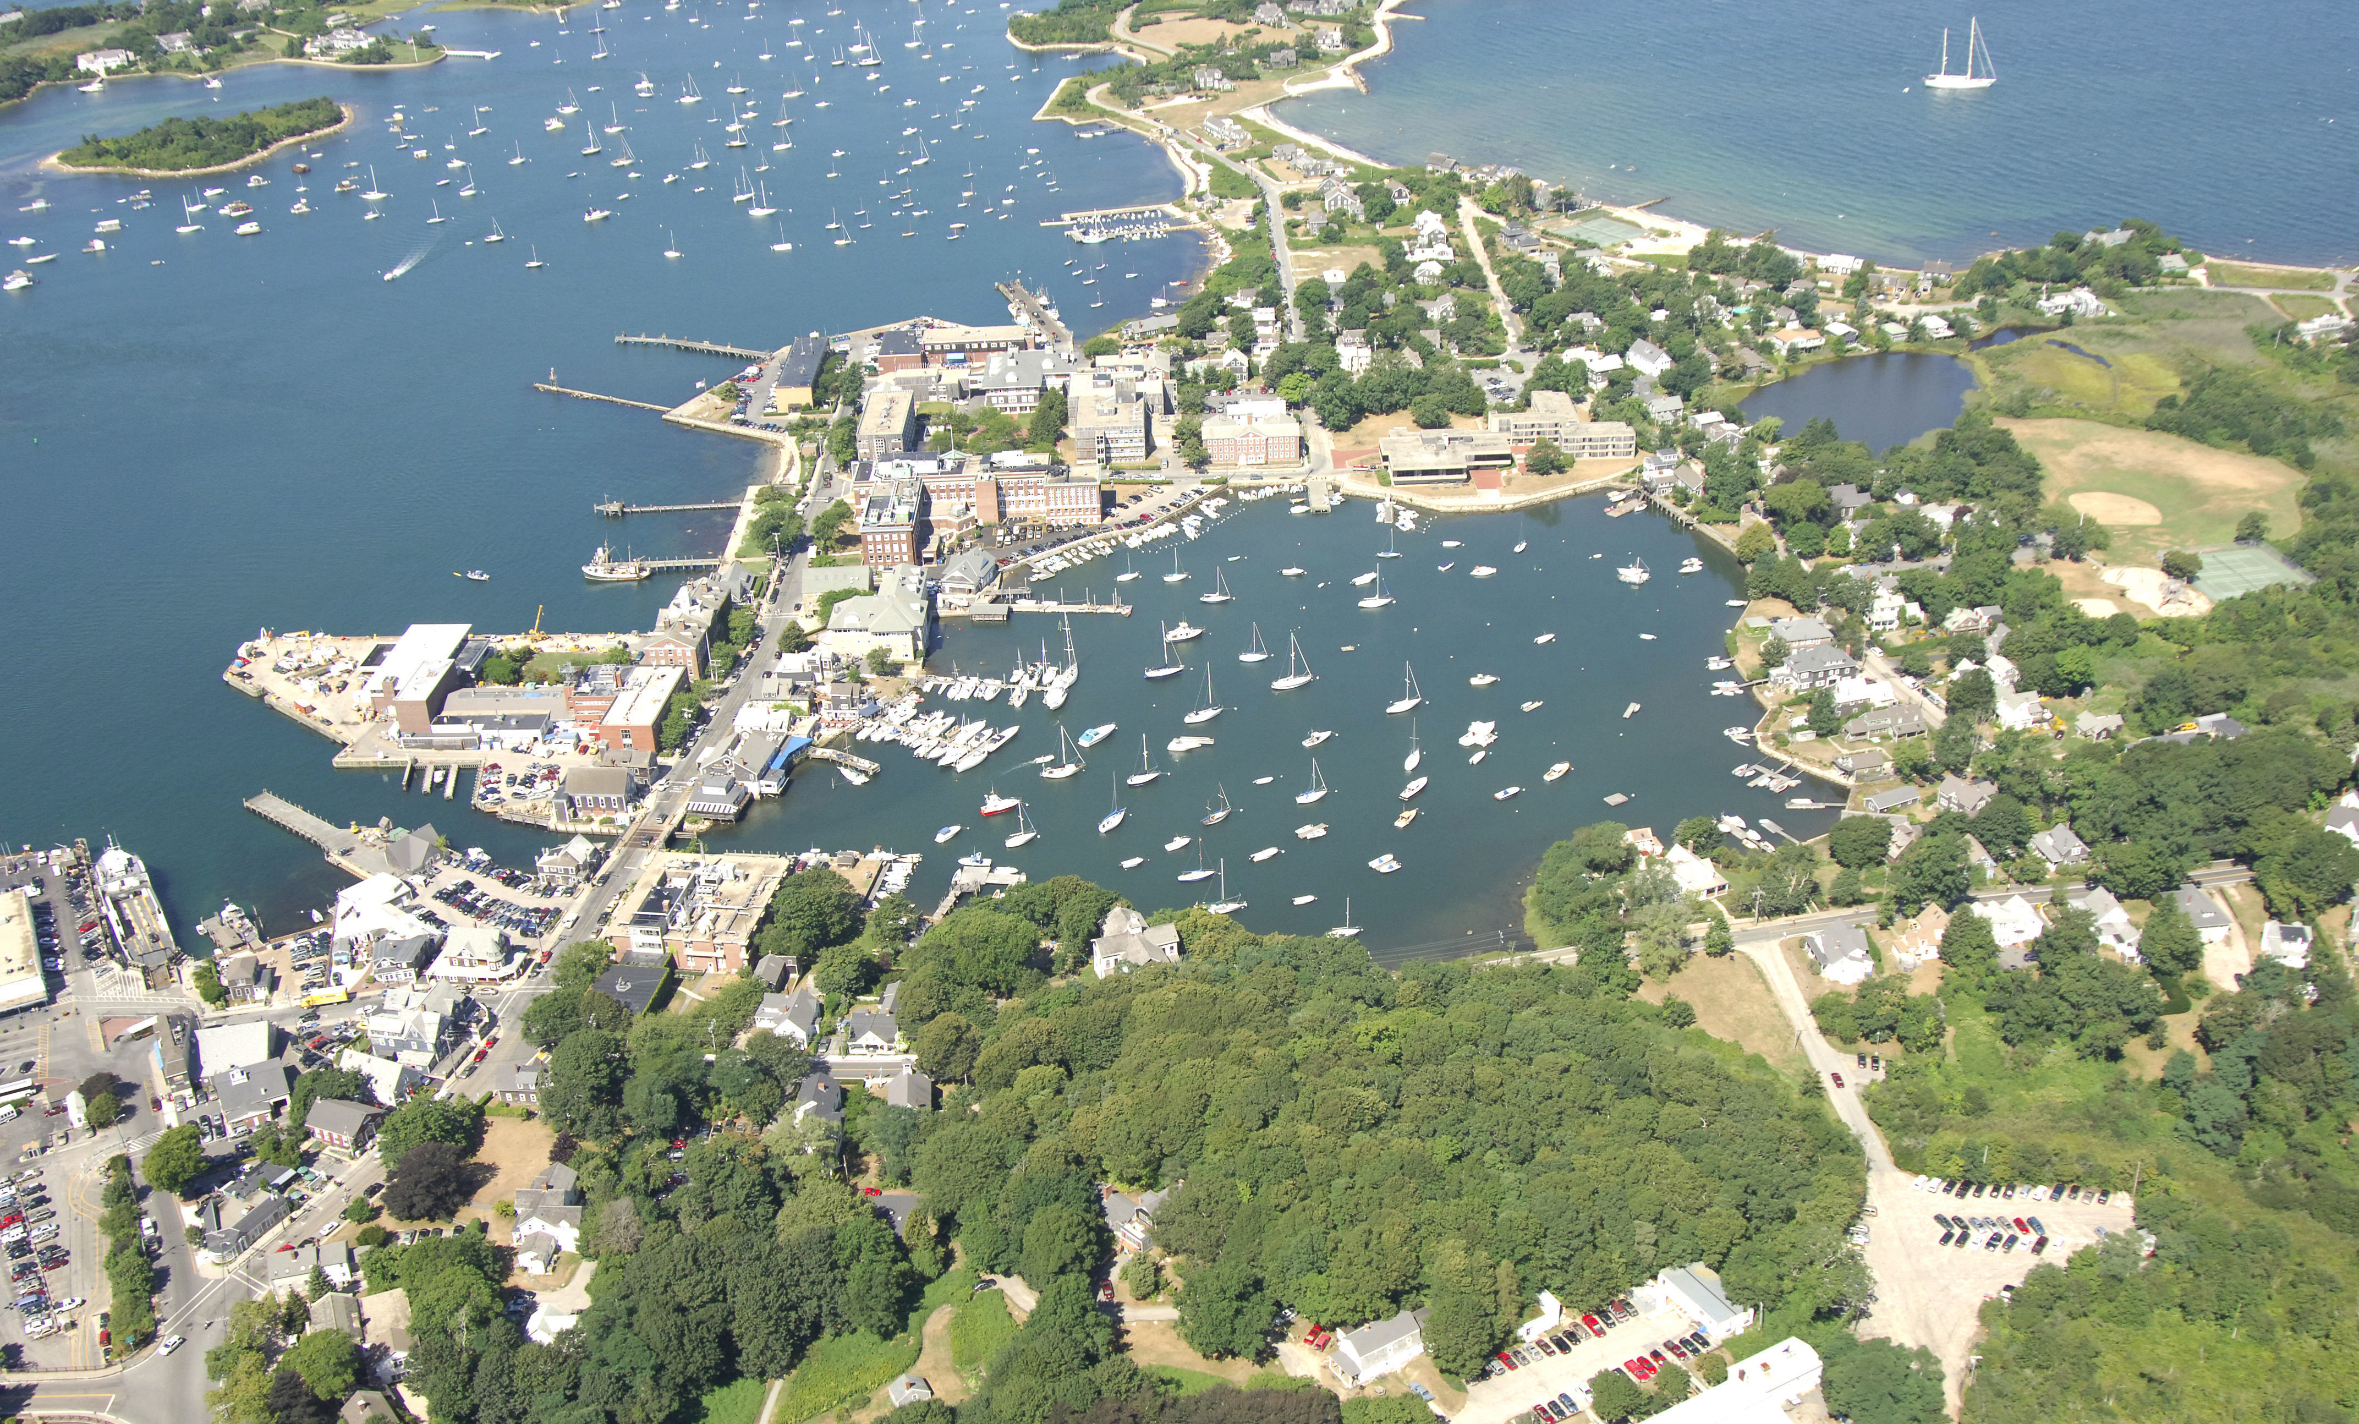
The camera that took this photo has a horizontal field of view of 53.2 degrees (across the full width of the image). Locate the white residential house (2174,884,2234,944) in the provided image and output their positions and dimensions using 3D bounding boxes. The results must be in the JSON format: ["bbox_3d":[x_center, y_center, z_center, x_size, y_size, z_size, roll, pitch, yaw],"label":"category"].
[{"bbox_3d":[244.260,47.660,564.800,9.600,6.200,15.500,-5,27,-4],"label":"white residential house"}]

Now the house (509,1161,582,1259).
[{"bbox_3d":[-130.180,103.010,487.970,12.800,8.300,19.000,-2,27,1],"label":"house"}]

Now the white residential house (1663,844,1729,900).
[{"bbox_3d":[129.970,39.700,594.310,9.800,7.000,18.000,-12,28,-18],"label":"white residential house"}]

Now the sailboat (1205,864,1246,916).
[{"bbox_3d":[11.470,44.420,600.210,10.000,15.000,3.200,-11,28,-15],"label":"sailboat"}]

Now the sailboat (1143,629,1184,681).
[{"bbox_3d":[-5.320,-19.720,724.960,12.200,17.300,3.600,-12,28,-18],"label":"sailboat"}]

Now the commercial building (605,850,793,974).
[{"bbox_3d":[-123.490,50.630,608.200,36.260,12.350,41.640,1,27,7],"label":"commercial building"}]

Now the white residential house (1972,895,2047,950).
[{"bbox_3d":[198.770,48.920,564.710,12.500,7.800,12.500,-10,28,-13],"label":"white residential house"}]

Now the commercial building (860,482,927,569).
[{"bbox_3d":[-101.910,-68.010,841.920,17.750,14.250,48.610,-3,27,0],"label":"commercial building"}]

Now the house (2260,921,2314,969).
[{"bbox_3d":[264.490,55.180,561.860,9.200,7.500,10.800,0,28,4],"label":"house"}]

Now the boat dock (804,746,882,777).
[{"bbox_3d":[-97.750,14.920,686.640,25.190,3.000,6.200,11,31,24],"label":"boat dock"}]

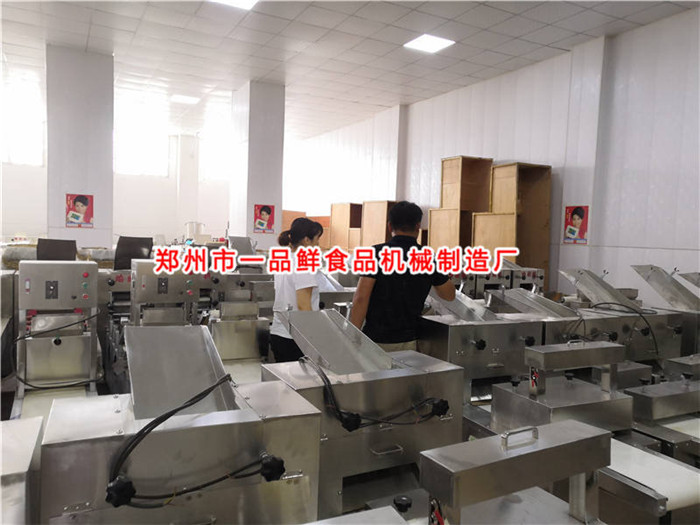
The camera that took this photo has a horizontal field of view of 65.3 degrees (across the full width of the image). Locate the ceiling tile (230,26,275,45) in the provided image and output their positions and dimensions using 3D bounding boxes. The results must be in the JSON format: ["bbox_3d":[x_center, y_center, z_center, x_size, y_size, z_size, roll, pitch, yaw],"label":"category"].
[{"bbox_3d":[-1.475,-3.401,8.207,0.600,0.020,0.600,0,3,-29],"label":"ceiling tile"}]

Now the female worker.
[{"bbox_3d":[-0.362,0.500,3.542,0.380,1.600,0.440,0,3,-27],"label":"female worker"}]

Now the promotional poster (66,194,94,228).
[{"bbox_3d":[-4.571,-0.864,9.247,0.420,0.560,0.010,0,3,-29],"label":"promotional poster"}]

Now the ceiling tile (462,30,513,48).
[{"bbox_3d":[2.000,-3.266,7.988,0.600,0.020,0.600,0,3,-28],"label":"ceiling tile"}]

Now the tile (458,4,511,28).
[{"bbox_3d":[1.756,-3.233,7.176,0.600,0.020,0.600,0,3,-28],"label":"tile"}]

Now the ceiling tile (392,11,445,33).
[{"bbox_3d":[0.944,-3.273,7.418,0.600,0.020,0.600,0,3,-28],"label":"ceiling tile"}]

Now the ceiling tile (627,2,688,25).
[{"bbox_3d":[3.839,-3.149,6.936,0.440,0.020,0.600,0,3,-28],"label":"ceiling tile"}]

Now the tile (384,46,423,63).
[{"bbox_3d":[0.919,-3.358,8.832,0.600,0.020,0.600,0,3,-29],"label":"tile"}]

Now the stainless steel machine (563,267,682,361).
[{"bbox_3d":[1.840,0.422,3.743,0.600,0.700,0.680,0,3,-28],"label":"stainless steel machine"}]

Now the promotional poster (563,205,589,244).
[{"bbox_3d":[3.337,-0.550,8.047,0.010,0.570,0.420,0,3,-28],"label":"promotional poster"}]

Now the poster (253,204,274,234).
[{"bbox_3d":[-1.708,-0.864,10.947,0.420,0.560,0.010,0,3,-29],"label":"poster"}]

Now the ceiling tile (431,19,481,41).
[{"bbox_3d":[1.475,-3.267,7.706,0.600,0.020,0.600,0,3,-28],"label":"ceiling tile"}]

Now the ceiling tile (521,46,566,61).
[{"bbox_3d":[2.989,-3.260,8.522,0.450,0.020,0.600,0,3,-28],"label":"ceiling tile"}]

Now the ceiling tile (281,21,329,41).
[{"bbox_3d":[-0.661,-3.363,7.969,0.600,0.020,0.600,0,3,-29],"label":"ceiling tile"}]

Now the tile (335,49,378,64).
[{"bbox_3d":[0.090,-3.383,8.998,0.600,0.020,0.600,0,3,-28],"label":"tile"}]

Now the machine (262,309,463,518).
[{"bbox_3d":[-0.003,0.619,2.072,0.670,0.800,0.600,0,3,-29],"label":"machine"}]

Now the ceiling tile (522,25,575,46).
[{"bbox_3d":[2.812,-3.226,7.746,0.600,0.020,0.600,0,3,-28],"label":"ceiling tile"}]

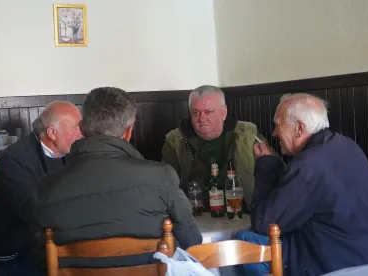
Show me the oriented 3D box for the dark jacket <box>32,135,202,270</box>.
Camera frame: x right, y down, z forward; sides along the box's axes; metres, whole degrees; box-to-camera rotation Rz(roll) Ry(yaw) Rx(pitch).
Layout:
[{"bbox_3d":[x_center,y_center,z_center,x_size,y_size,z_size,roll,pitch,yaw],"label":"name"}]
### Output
[{"bbox_3d":[-0.226,0.306,2.179,0.570,0.640,0.460,-2,2,11],"label":"dark jacket"}]

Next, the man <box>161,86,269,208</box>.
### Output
[{"bbox_3d":[0.163,0.391,2.992,0.560,1.280,0.700,-2,2,6],"label":"man"}]

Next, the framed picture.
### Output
[{"bbox_3d":[-0.596,-0.589,3.300,0.173,0.217,0.020,-3,2,-28],"label":"framed picture"}]

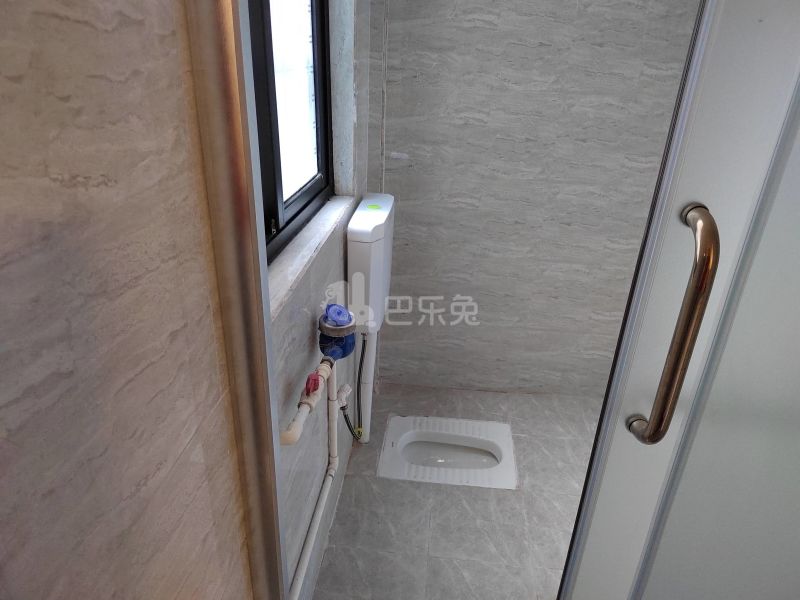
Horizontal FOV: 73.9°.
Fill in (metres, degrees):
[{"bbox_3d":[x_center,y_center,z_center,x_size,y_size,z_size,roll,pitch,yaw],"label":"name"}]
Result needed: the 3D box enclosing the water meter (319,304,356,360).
[{"bbox_3d":[-0.142,0.073,1.218,0.086,0.128,0.125,4,24,4],"label":"water meter"}]

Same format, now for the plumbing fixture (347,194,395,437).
[{"bbox_3d":[-0.103,0.117,1.894,0.108,0.900,0.420,4,24,4],"label":"plumbing fixture"}]

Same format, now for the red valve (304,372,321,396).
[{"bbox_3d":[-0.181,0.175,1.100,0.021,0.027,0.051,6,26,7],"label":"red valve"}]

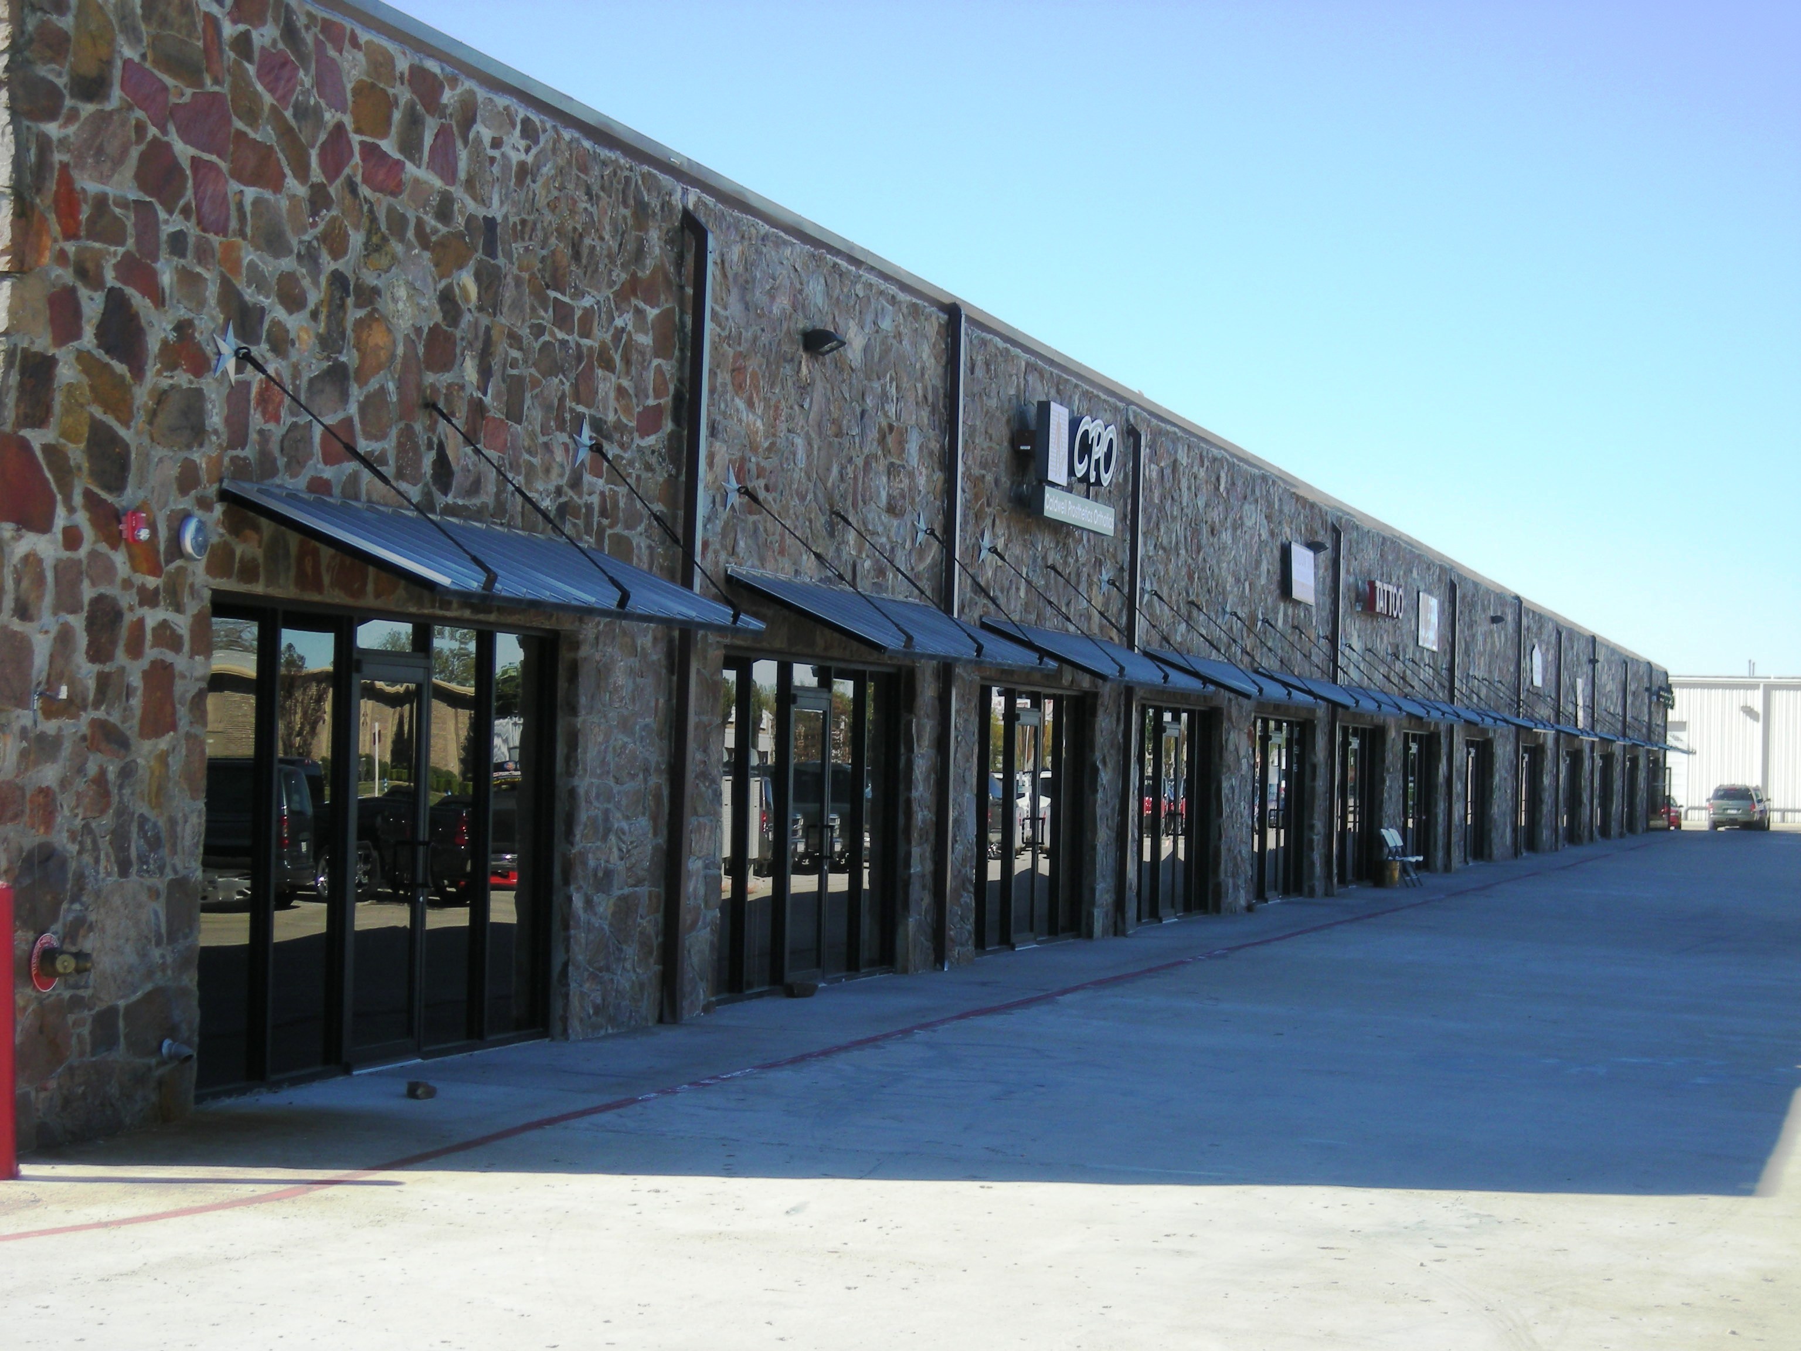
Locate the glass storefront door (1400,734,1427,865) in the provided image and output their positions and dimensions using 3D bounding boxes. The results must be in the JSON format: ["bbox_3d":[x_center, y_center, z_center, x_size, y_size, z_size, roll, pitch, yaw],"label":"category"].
[{"bbox_3d":[8.463,2.127,58.883,0.140,2.400,4.860,1,-1,16],"label":"glass storefront door"}]

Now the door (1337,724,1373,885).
[{"bbox_3d":[6.642,1.922,52.338,0.140,2.400,4.860,1,-1,16],"label":"door"}]

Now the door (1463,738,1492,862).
[{"bbox_3d":[10.917,2.407,67.618,0.120,2.407,4.600,1,-2,16],"label":"door"}]

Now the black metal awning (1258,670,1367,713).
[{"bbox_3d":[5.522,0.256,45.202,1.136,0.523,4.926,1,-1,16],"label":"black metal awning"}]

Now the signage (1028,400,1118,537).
[{"bbox_3d":[1.595,-1.895,32.754,0.210,1.003,2.989,1,-2,16],"label":"signage"}]

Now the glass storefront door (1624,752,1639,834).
[{"bbox_3d":[22.310,3.663,108.335,0.120,2.422,4.800,1,-2,16],"label":"glass storefront door"}]

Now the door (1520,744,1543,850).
[{"bbox_3d":[13.577,2.705,77.265,0.140,2.400,4.860,1,-1,16],"label":"door"}]

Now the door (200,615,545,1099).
[{"bbox_3d":[-2.737,0.877,18.815,0.120,2.440,4.740,1,-2,16],"label":"door"}]

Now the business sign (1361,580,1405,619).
[{"bbox_3d":[7.211,-1.123,52.912,0.226,0.505,3.066,1,-2,16],"label":"business sign"}]

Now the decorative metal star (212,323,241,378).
[{"bbox_3d":[-3.082,-1.476,16.249,0.050,0.289,0.304,1,-1,16],"label":"decorative metal star"}]

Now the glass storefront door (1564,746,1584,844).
[{"bbox_3d":[16.405,3.024,87.428,0.140,2.400,4.860,1,-1,16],"label":"glass storefront door"}]

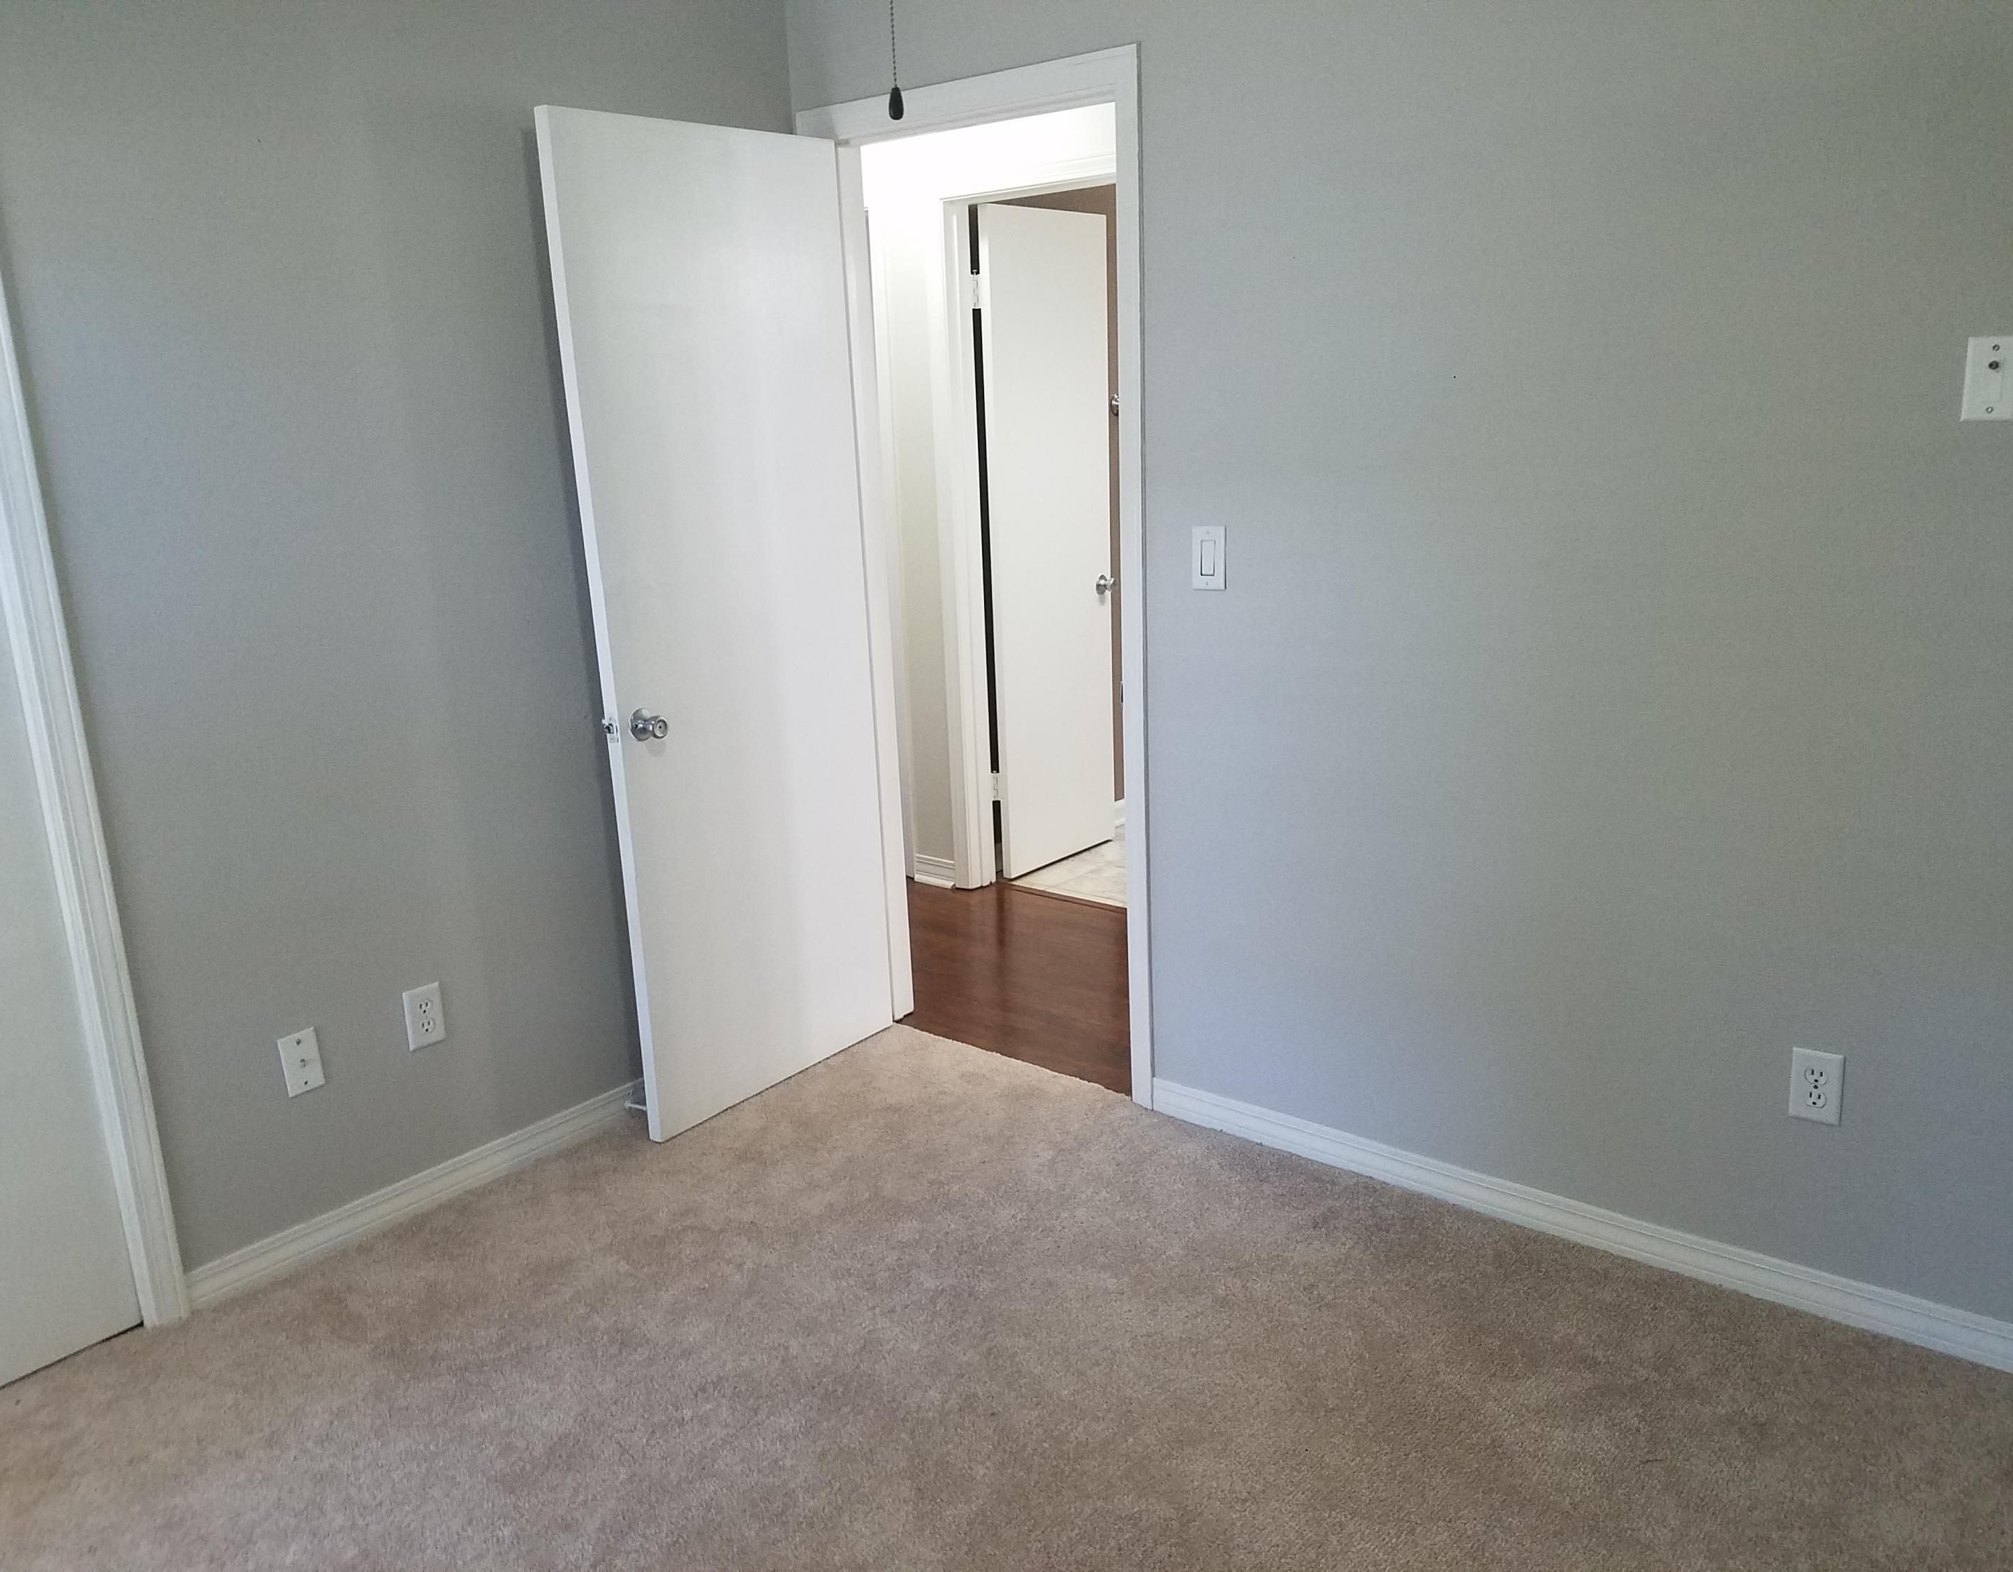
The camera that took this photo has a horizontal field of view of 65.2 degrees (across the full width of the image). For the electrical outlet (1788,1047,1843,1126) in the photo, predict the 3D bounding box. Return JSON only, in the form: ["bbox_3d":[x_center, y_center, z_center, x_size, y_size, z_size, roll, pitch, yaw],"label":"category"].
[{"bbox_3d":[1.302,0.483,2.524,0.075,0.118,0.012,9,18,39],"label":"electrical outlet"}]

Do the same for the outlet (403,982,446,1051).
[{"bbox_3d":[-1.143,0.452,3.095,0.012,0.118,0.075,9,18,39],"label":"outlet"}]

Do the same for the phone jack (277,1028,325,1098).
[{"bbox_3d":[-1.301,0.511,2.910,0.012,0.115,0.071,9,18,39],"label":"phone jack"}]

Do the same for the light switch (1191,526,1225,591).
[{"bbox_3d":[0.392,-0.438,3.038,0.076,0.121,0.014,9,18,39],"label":"light switch"}]

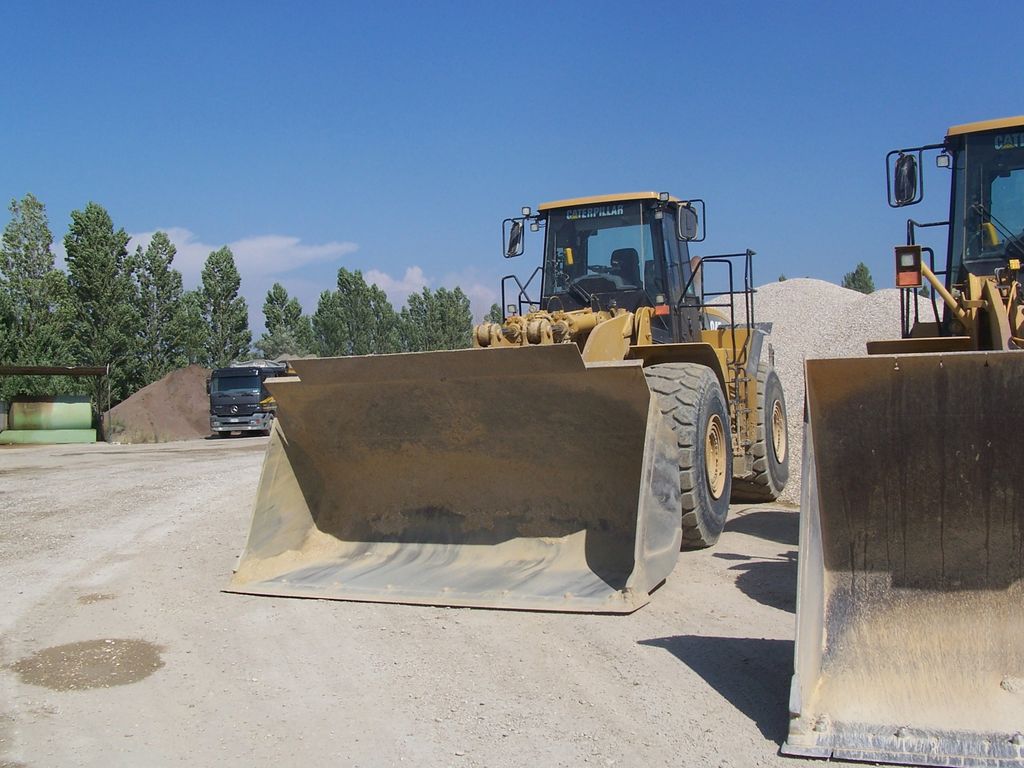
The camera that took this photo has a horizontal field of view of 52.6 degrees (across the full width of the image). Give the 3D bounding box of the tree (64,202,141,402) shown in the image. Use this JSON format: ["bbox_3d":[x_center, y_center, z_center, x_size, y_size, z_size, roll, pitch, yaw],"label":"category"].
[{"bbox_3d":[-21.453,-3.485,54.975,4.600,12.322,4.600,-2,0,-21],"label":"tree"}]

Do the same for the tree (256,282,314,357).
[{"bbox_3d":[-19.024,-2.960,87.977,5.200,11.342,5.200,-2,0,-12],"label":"tree"}]

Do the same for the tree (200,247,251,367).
[{"bbox_3d":[-19.404,-3.388,70.976,4.000,12.091,4.000,-2,0,-15],"label":"tree"}]

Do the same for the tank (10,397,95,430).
[{"bbox_3d":[-21.617,1.382,48.500,3.750,1.600,1.600,-2,0,-24],"label":"tank"}]

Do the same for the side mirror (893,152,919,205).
[{"bbox_3d":[3.220,-1.665,8.450,0.090,0.440,0.220,-2,0,-42],"label":"side mirror"}]

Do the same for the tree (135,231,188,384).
[{"bbox_3d":[-21.421,-3.391,63.976,3.900,12.203,3.900,-2,0,-19],"label":"tree"}]

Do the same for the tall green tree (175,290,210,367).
[{"bbox_3d":[-20.741,-1.722,67.982,3.000,8.845,3.000,-2,0,-17],"label":"tall green tree"}]

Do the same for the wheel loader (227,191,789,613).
[{"bbox_3d":[1.070,-0.281,11.745,3.416,3.712,9.306,-3,0,23],"label":"wheel loader"}]

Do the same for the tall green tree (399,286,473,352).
[{"bbox_3d":[-7.011,-3.482,97.977,6.900,11.503,6.900,-2,0,-4],"label":"tall green tree"}]

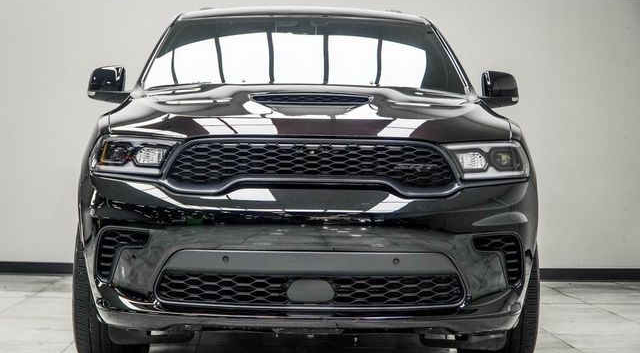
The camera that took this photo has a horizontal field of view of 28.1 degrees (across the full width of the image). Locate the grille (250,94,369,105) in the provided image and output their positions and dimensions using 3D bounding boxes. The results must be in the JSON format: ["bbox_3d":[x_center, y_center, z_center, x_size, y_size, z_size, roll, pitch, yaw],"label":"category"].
[{"bbox_3d":[-0.049,-0.325,5.474,0.510,0.055,0.090,1,1,-2],"label":"grille"}]

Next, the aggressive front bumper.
[{"bbox_3d":[-0.040,0.318,4.933,1.850,0.610,0.500,1,1,-2],"label":"aggressive front bumper"}]

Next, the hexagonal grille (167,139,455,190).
[{"bbox_3d":[-0.030,-0.045,4.758,1.080,0.190,0.140,1,1,-2],"label":"hexagonal grille"}]

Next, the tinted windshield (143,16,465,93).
[{"bbox_3d":[-0.076,-0.619,6.450,1.550,0.200,0.940,1,36,-2],"label":"tinted windshield"}]

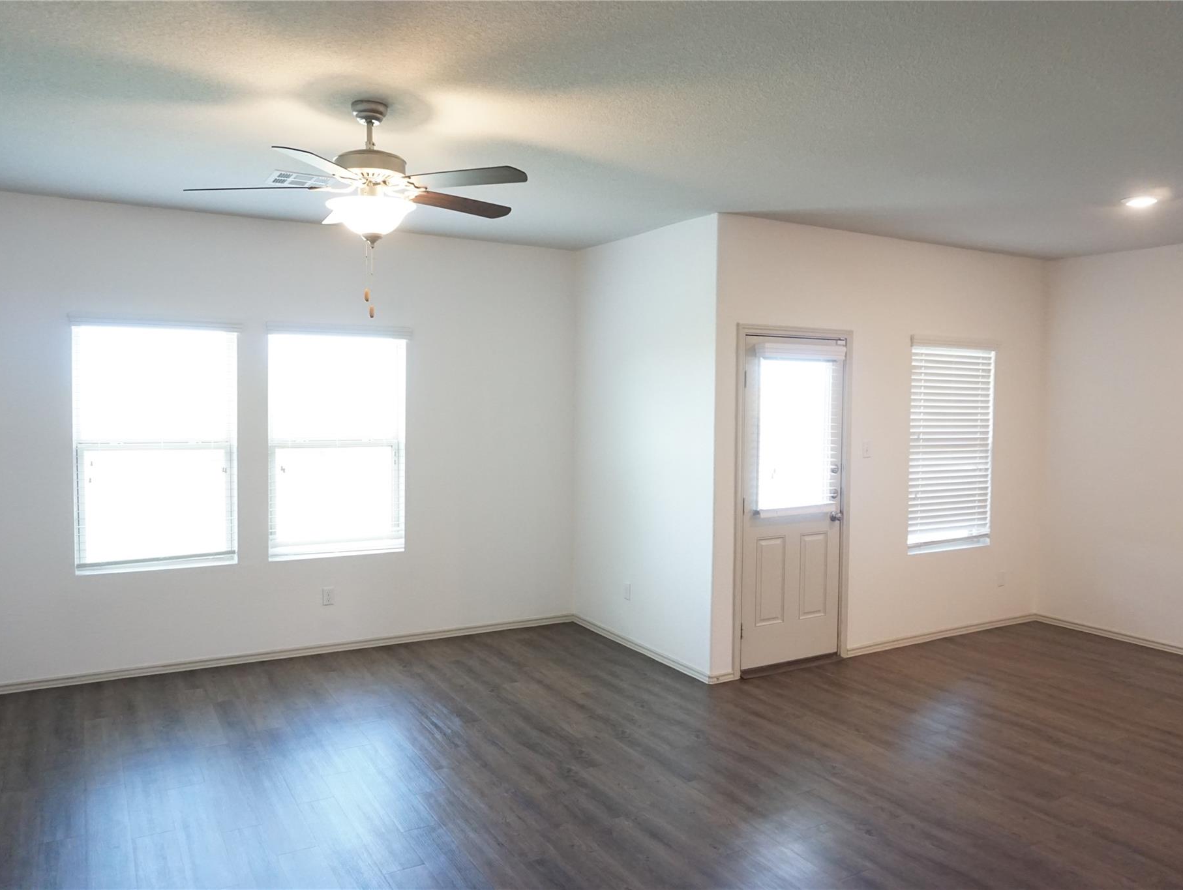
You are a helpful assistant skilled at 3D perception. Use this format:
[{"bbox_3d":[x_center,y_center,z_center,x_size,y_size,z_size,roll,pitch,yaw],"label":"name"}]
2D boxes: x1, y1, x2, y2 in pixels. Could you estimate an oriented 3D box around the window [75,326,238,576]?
[{"bbox_3d":[-2.536,0.005,5.218,0.890,1.435,0.070,-1,4,-30],"label":"window"}]

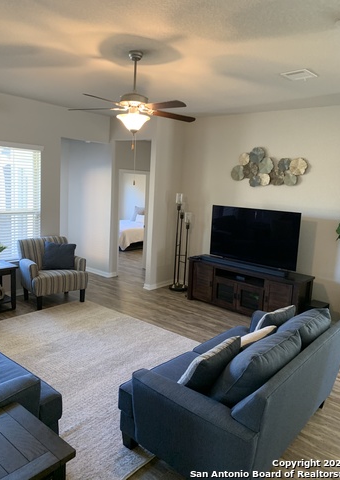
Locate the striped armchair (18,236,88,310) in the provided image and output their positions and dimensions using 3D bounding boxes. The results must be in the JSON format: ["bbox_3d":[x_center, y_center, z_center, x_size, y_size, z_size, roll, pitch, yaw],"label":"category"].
[{"bbox_3d":[-1.814,0.498,5.576,0.820,0.921,0.770,-5,12,-39],"label":"striped armchair"}]

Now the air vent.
[{"bbox_3d":[1.316,-1.666,3.673,0.270,0.020,0.275,10,12,40],"label":"air vent"}]

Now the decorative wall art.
[{"bbox_3d":[1.486,-1.115,5.540,1.235,0.605,0.070,10,12,40],"label":"decorative wall art"}]

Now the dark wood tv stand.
[{"bbox_3d":[1.162,0.756,5.555,1.886,0.690,0.428,10,12,40],"label":"dark wood tv stand"}]

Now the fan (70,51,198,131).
[{"bbox_3d":[-0.293,-1.323,3.244,1.260,0.705,1.260,10,12,40],"label":"fan"}]

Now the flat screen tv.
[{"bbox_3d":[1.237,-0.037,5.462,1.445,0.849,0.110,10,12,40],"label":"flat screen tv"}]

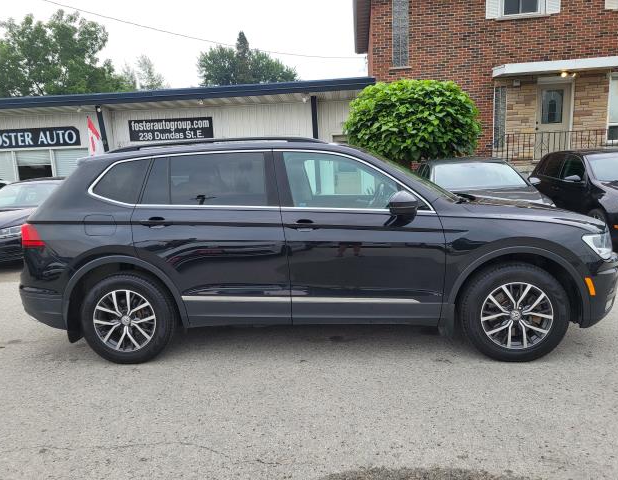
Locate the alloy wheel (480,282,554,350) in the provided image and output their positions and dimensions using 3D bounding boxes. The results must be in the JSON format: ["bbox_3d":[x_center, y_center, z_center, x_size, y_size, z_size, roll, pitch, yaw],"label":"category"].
[{"bbox_3d":[1.432,0.515,3.381,0.470,0.470,0.190,-2,9,5],"label":"alloy wheel"}]

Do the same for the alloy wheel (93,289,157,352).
[{"bbox_3d":[-1.346,0.592,3.633,0.470,0.470,0.190,-2,9,5],"label":"alloy wheel"}]

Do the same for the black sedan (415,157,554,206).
[{"bbox_3d":[2.808,-0.709,8.454,1.800,1.450,4.600,-1,9,7],"label":"black sedan"}]

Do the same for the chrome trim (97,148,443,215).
[{"bbox_3d":[-0.367,-0.390,3.431,2.480,0.500,0.200,-2,9,5],"label":"chrome trim"}]

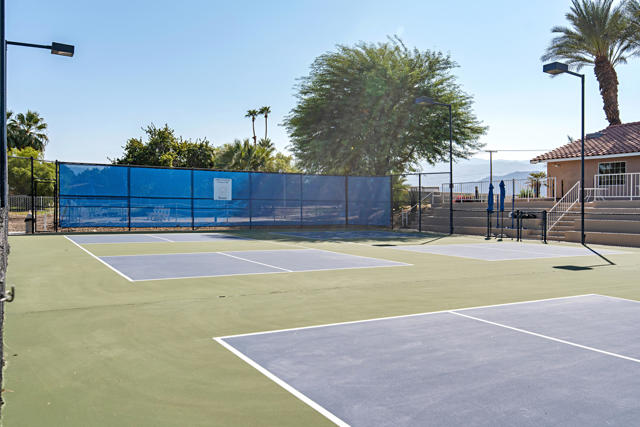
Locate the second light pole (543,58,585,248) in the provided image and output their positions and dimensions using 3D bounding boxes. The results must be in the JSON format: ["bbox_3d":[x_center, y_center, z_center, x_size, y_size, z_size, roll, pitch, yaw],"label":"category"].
[{"bbox_3d":[9.311,-2.143,20.060,2.110,6.660,0.560,-1,1,-30],"label":"second light pole"}]

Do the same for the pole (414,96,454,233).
[{"bbox_3d":[5.786,-2.279,26.431,2.140,6.660,0.600,-1,1,-30],"label":"pole"}]

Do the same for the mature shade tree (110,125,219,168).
[{"bbox_3d":[-14.483,-4.078,50.000,10.200,8.400,9.300,0,1,0],"label":"mature shade tree"}]

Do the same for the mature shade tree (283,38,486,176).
[{"bbox_3d":[4.619,-5.873,38.200,14.000,13.100,13.500,0,1,0],"label":"mature shade tree"}]

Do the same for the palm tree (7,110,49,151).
[{"bbox_3d":[-31.257,-5.637,57.000,4.500,10.700,4.500,0,1,0],"label":"palm tree"}]

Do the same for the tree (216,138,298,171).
[{"bbox_3d":[-6.786,-3.900,57.000,9.000,8.100,7.500,0,1,0],"label":"tree"}]

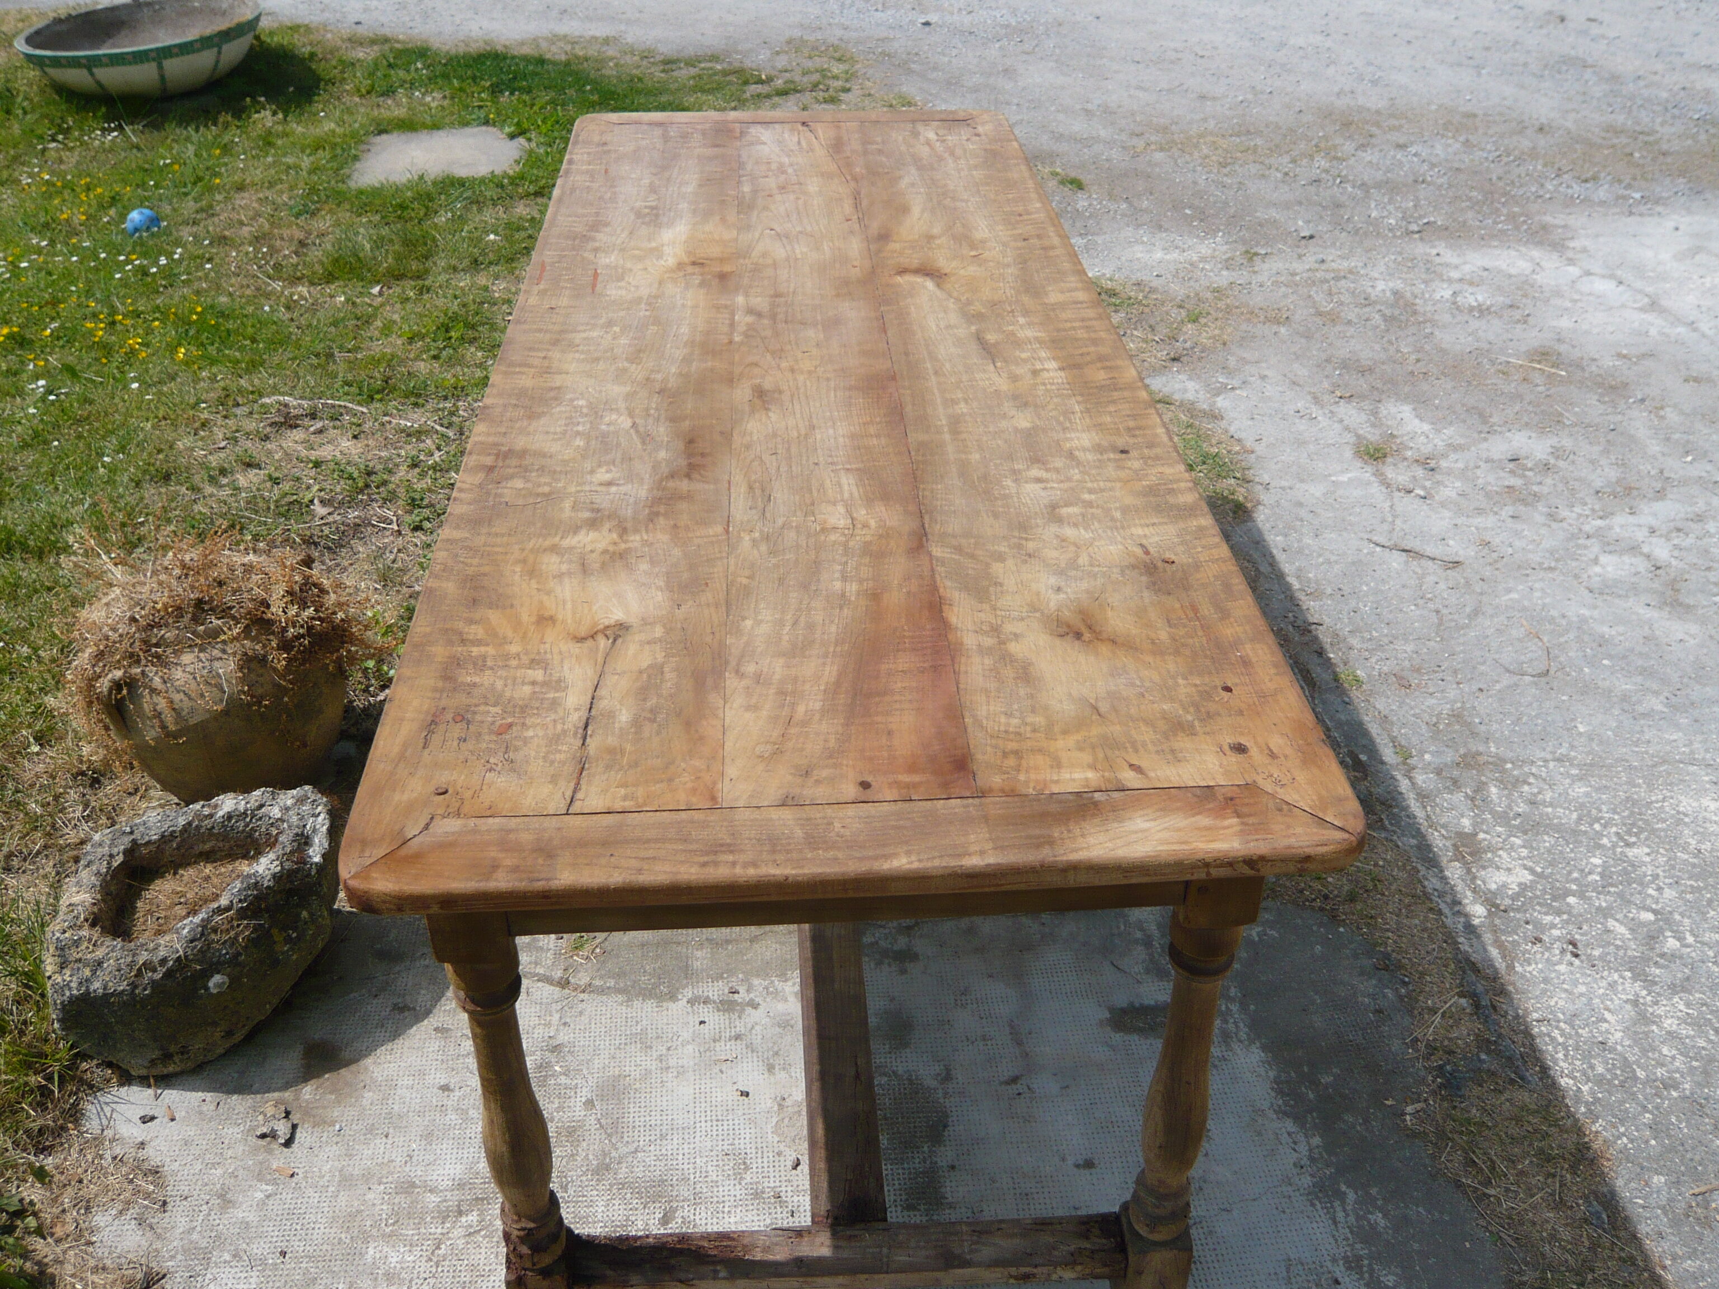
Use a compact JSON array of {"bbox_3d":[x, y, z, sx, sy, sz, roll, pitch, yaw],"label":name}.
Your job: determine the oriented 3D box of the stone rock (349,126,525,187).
[{"bbox_3d":[-1.373,-1.566,5.160,0.530,0.050,0.570,-5,33,-8],"label":"stone rock"}]

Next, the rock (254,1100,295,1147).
[{"bbox_3d":[-0.713,0.583,1.932,0.042,0.022,0.050,-14,36,-21],"label":"rock"}]

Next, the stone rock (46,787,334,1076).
[{"bbox_3d":[-0.873,0.371,2.093,0.285,0.200,0.380,17,37,24],"label":"stone rock"}]

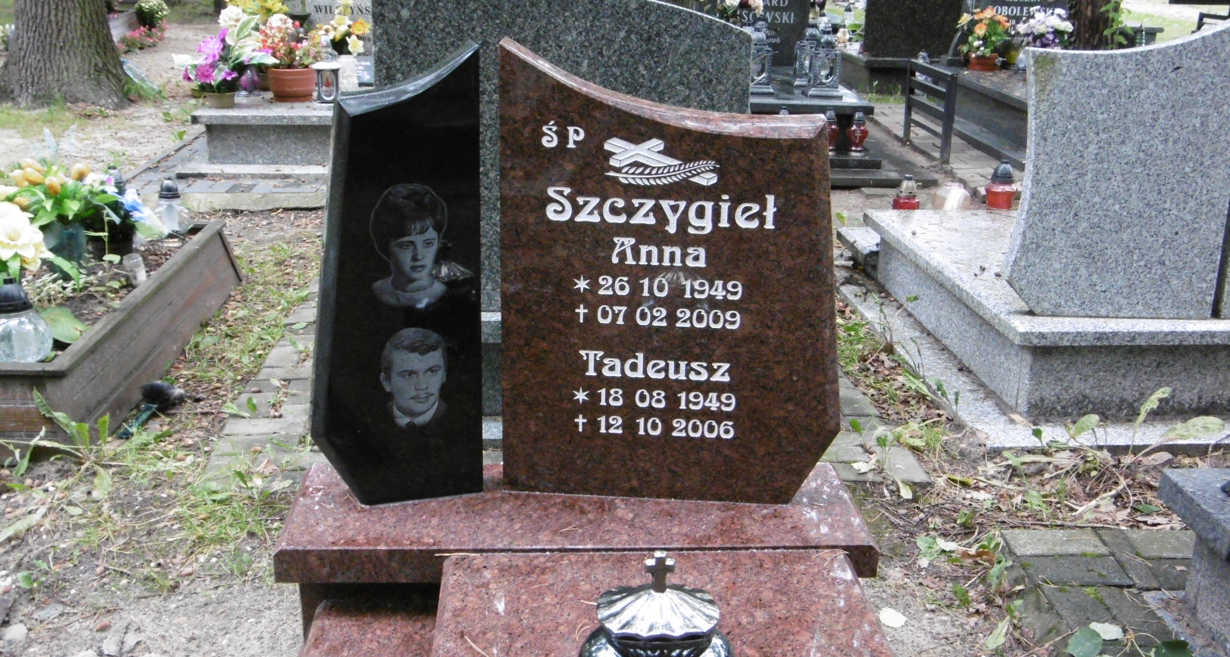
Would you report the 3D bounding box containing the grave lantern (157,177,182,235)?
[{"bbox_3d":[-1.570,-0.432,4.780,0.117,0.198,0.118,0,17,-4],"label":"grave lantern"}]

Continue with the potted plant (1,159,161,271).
[{"bbox_3d":[-1.732,-0.377,4.380,0.474,0.348,0.380,0,17,-4],"label":"potted plant"}]

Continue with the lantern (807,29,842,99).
[{"bbox_3d":[1.160,-1.471,7.480,0.185,0.377,0.185,0,17,-4],"label":"lantern"}]

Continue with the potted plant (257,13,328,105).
[{"bbox_3d":[-1.622,-1.363,6.805,0.325,0.425,0.320,0,17,-4],"label":"potted plant"}]

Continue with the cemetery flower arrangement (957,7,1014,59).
[{"bbox_3d":[2.552,-2.024,9.326,0.362,0.368,0.330,0,17,-2],"label":"cemetery flower arrangement"}]

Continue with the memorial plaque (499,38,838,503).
[{"bbox_3d":[0.100,-0.085,2.225,0.567,0.753,0.090,2,17,3],"label":"memorial plaque"}]

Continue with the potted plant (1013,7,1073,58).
[{"bbox_3d":[2.988,-2.039,9.423,0.374,0.403,0.340,0,17,-2],"label":"potted plant"}]

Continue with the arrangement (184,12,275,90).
[{"bbox_3d":[-1.864,-1.320,6.507,0.427,0.394,0.340,0,17,-4],"label":"arrangement"}]

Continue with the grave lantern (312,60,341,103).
[{"bbox_3d":[-1.486,-1.271,6.950,0.148,0.215,0.145,0,17,-4],"label":"grave lantern"}]

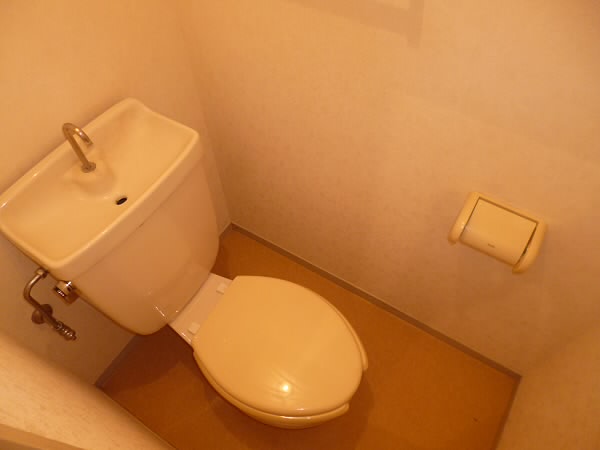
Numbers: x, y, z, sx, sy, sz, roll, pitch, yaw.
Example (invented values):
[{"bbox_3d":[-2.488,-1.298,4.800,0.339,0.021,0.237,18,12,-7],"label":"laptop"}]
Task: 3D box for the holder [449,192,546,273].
[{"bbox_3d":[0.432,0.023,0.929,0.170,0.104,0.096,27,60,18],"label":"holder"}]

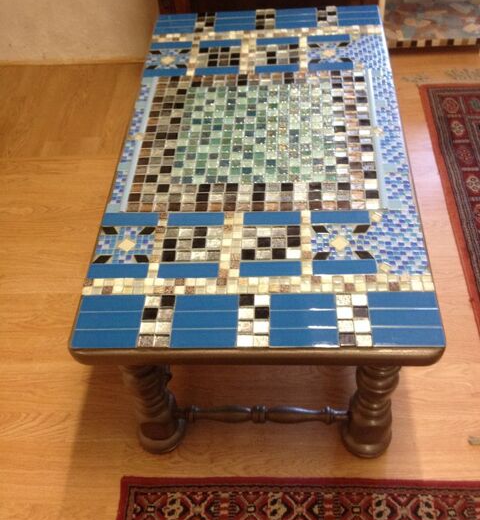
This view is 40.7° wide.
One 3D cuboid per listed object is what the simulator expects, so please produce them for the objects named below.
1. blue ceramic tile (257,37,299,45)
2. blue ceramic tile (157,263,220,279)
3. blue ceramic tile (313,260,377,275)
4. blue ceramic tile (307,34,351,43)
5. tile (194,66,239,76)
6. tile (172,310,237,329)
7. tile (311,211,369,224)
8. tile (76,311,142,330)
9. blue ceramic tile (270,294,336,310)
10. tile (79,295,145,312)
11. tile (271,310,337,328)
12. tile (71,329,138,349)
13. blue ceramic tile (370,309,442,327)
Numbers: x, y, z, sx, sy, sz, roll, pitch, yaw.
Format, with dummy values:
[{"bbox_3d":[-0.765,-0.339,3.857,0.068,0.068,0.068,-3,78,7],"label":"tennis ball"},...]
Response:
[{"bbox_3d":[0.089,-0.512,1.525,0.100,0.008,0.030,-1,48,5],"label":"blue ceramic tile"},{"bbox_3d":[-0.085,0.020,1.068,0.100,0.008,0.032,-1,48,5],"label":"blue ceramic tile"},{"bbox_3d":[0.169,0.014,1.048,0.100,0.008,0.031,-1,48,5],"label":"blue ceramic tile"},{"bbox_3d":[0.215,-0.531,1.564,0.100,0.008,0.032,-1,46,5],"label":"blue ceramic tile"},{"bbox_3d":[-0.051,-0.421,1.458,0.099,0.008,0.032,-1,47,5],"label":"tile"},{"bbox_3d":[-0.051,0.094,0.977,0.099,0.008,0.032,-1,47,5],"label":"tile"},{"bbox_3d":[0.175,-0.070,1.127,0.100,0.008,0.032,-1,46,5],"label":"tile"},{"bbox_3d":[-0.204,0.097,1.011,0.100,0.008,0.032,-1,48,5],"label":"tile"},{"bbox_3d":[0.098,0.068,1.007,0.100,0.008,0.031,-1,48,5],"label":"blue ceramic tile"},{"bbox_3d":[-0.198,0.071,1.012,0.099,0.008,0.032,-1,47,5],"label":"tile"},{"bbox_3d":[0.095,0.092,0.965,0.099,0.008,0.032,-1,47,5],"label":"tile"},{"bbox_3d":[-0.203,0.122,0.980,0.100,0.008,0.032,-1,46,5],"label":"tile"},{"bbox_3d":[0.247,0.090,0.967,0.100,0.008,0.032,-1,46,5],"label":"blue ceramic tile"}]

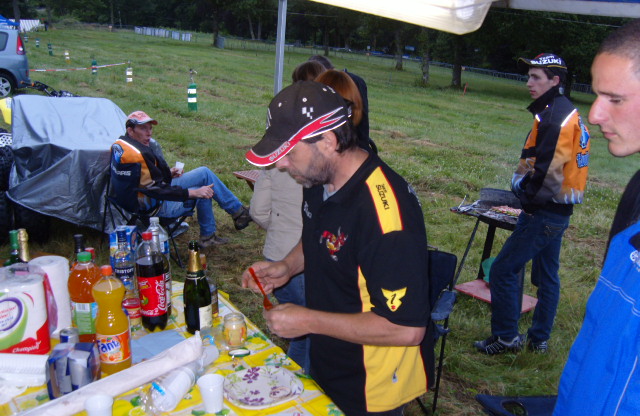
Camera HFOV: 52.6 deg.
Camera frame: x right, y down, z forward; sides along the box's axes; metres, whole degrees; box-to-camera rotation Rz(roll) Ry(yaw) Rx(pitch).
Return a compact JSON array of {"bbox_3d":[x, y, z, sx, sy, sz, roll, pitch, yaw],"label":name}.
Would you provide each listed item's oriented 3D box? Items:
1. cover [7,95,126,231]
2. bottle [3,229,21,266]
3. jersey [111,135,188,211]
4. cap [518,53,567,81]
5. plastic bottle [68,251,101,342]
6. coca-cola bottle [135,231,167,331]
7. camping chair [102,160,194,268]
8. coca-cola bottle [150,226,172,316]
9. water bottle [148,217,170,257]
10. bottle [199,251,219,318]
[{"bbox_3d":[-2.005,-0.366,5.200,1.050,1.050,0.950,-1,18,-9],"label":"cover"},{"bbox_3d":[-0.979,0.220,2.109,0.076,0.300,0.076,-3,18,-14],"label":"bottle"},{"bbox_3d":[-1.205,-0.245,4.600,0.430,0.540,0.500,-11,22,-35],"label":"jersey"},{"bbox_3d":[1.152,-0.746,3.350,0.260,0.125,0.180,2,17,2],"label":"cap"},{"bbox_3d":[-0.694,0.284,1.927,0.100,0.315,0.100,-3,12,-6],"label":"plastic bottle"},{"bbox_3d":[-0.544,0.231,2.079,0.090,0.320,0.090,-3,18,-14],"label":"coca-cola bottle"},{"bbox_3d":[-1.330,0.025,5.050,0.600,0.790,0.720,-9,14,-31],"label":"camping chair"},{"bbox_3d":[-0.547,0.206,2.185,0.088,0.310,0.088,-3,18,-14],"label":"coca-cola bottle"},{"bbox_3d":[-0.556,0.187,2.220,0.086,0.320,0.086,-3,18,-14],"label":"water bottle"},{"bbox_3d":[-0.396,0.261,2.228,0.080,0.220,0.080,-5,13,-17],"label":"bottle"}]

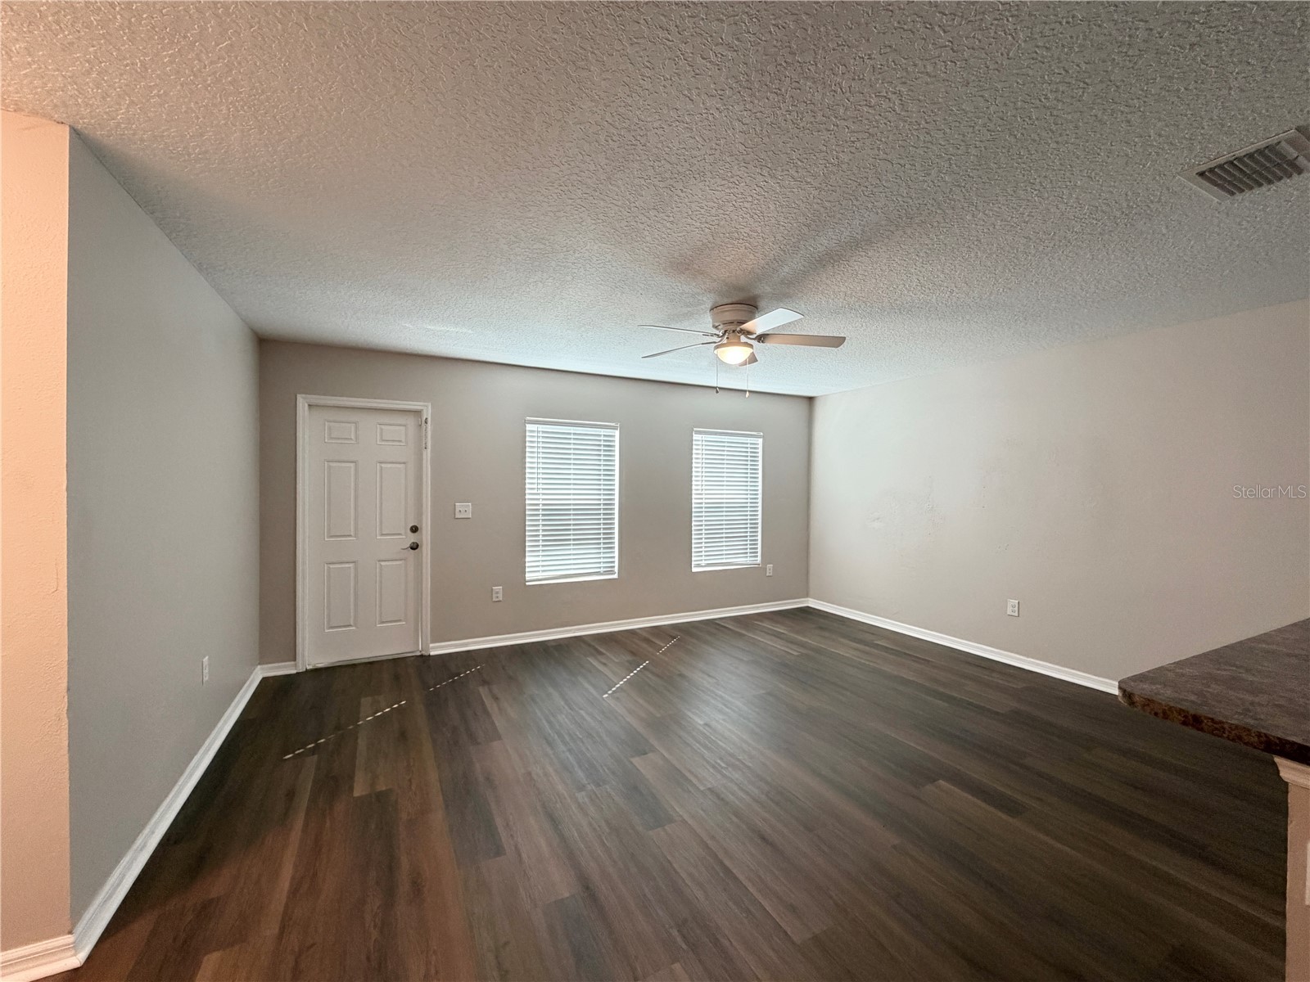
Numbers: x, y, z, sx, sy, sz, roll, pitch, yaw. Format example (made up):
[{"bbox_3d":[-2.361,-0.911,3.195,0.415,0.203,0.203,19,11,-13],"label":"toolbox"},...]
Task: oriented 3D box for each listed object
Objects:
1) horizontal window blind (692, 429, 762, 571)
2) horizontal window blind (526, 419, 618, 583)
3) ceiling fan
[{"bbox_3d":[0.798,0.100,5.795,0.897,1.487,0.066,0,1,-27],"label":"horizontal window blind"},{"bbox_3d":[-0.768,0.091,4.996,0.903,1.495,0.066,0,1,-27],"label":"horizontal window blind"},{"bbox_3d":[0.464,-0.914,3.130,1.295,0.309,1.295,0,1,-27],"label":"ceiling fan"}]

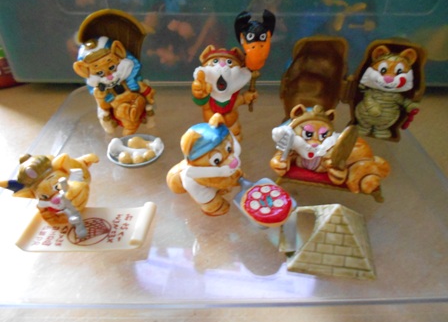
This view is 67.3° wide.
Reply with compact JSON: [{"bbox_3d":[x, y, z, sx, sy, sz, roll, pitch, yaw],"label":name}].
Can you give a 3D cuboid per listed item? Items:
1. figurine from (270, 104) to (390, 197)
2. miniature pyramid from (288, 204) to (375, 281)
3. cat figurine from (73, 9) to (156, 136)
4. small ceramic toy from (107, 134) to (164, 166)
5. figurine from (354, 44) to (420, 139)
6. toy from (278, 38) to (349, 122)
[{"bbox_3d":[0.038,-0.006,0.118,0.039,0.032,0.021,9,37,13],"label":"figurine"},{"bbox_3d":[0.030,0.018,0.100,0.026,0.015,0.025,6,36,8],"label":"miniature pyramid"},{"bbox_3d":[-0.047,-0.039,0.150,0.028,0.049,0.029,-7,34,-14],"label":"cat figurine"},{"bbox_3d":[-0.037,-0.005,0.140,0.022,0.006,0.022,0,36,0],"label":"small ceramic toy"},{"bbox_3d":[0.071,-0.032,0.148,0.026,0.041,0.018,18,38,25],"label":"figurine"},{"bbox_3d":[0.039,-0.035,0.151,0.028,0.041,0.012,4,34,6],"label":"toy"}]

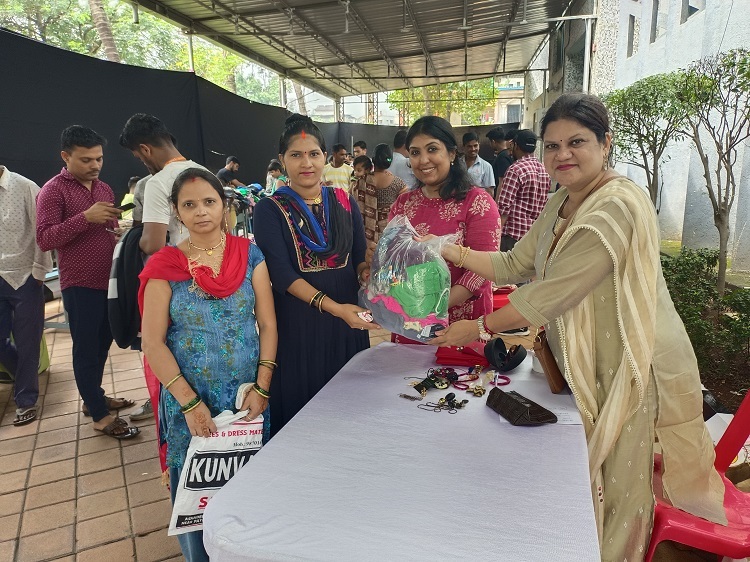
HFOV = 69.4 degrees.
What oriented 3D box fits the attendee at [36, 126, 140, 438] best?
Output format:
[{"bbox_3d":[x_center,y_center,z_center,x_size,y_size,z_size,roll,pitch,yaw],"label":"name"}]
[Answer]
[{"bbox_3d":[-1.603,-0.005,3.030,0.450,1.660,0.460,4,12,21],"label":"attendee"}]

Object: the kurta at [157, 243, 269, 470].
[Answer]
[{"bbox_3d":[-0.552,0.270,1.850,0.390,0.790,0.260,-3,11,-14],"label":"kurta"}]

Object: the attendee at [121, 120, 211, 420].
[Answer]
[{"bbox_3d":[-1.222,-0.063,3.130,0.440,1.730,0.480,2,11,14],"label":"attendee"}]

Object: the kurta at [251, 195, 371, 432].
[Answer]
[{"bbox_3d":[-0.253,0.169,2.120,0.440,1.040,0.340,-6,12,-25],"label":"kurta"}]

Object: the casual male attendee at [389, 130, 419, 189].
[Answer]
[{"bbox_3d":[0.244,-0.411,4.800,0.500,1.760,0.320,2,11,12],"label":"casual male attendee"}]

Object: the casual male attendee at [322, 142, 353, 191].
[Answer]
[{"bbox_3d":[-0.357,-0.467,5.300,0.480,1.690,0.330,-4,11,-17],"label":"casual male attendee"}]

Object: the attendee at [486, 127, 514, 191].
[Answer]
[{"bbox_3d":[1.177,-0.463,5.000,0.360,1.770,0.480,7,13,33],"label":"attendee"}]

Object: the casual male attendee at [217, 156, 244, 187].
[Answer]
[{"bbox_3d":[-1.751,-0.690,6.700,0.500,1.620,0.500,3,11,17],"label":"casual male attendee"}]

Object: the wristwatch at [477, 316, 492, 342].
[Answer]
[{"bbox_3d":[0.334,0.149,1.650,0.062,0.055,0.035,23,-40,-27],"label":"wristwatch"}]

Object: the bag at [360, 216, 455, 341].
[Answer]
[{"bbox_3d":[0.107,-0.008,1.780,0.310,0.390,0.200,0,11,0],"label":"bag"}]

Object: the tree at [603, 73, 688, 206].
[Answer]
[{"bbox_3d":[3.597,-1.359,7.200,1.100,2.640,1.100,0,11,0],"label":"tree"}]

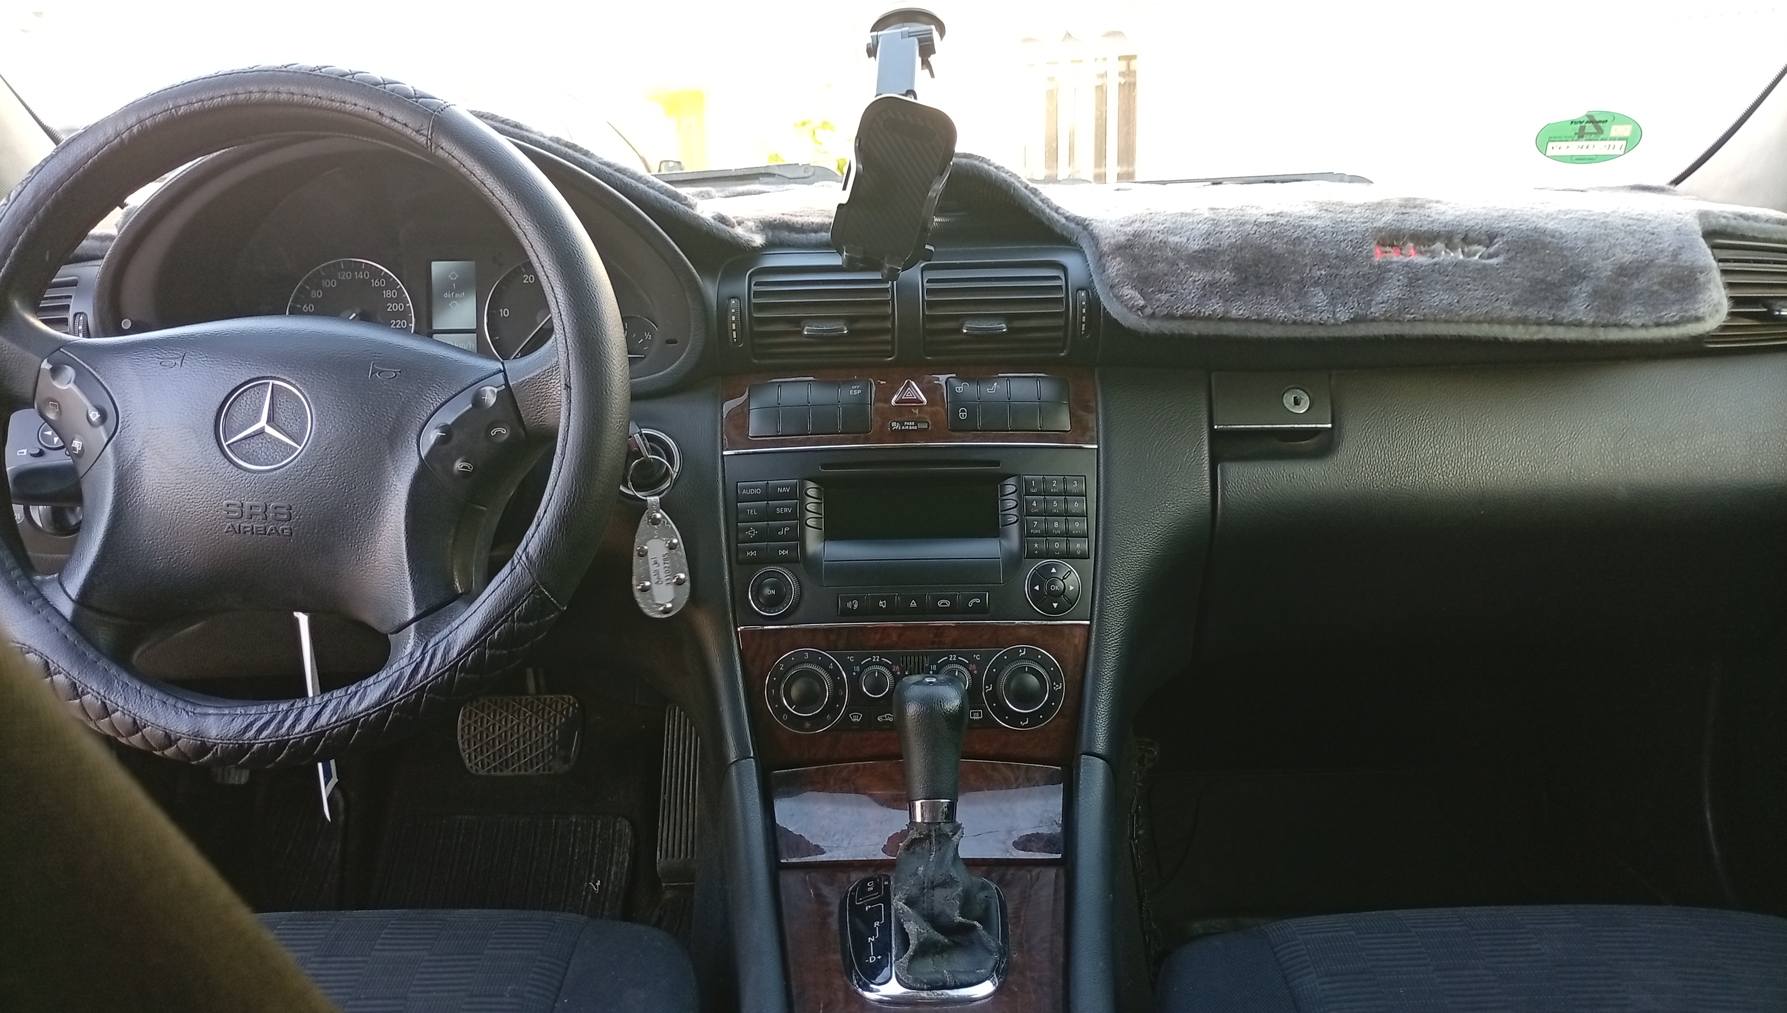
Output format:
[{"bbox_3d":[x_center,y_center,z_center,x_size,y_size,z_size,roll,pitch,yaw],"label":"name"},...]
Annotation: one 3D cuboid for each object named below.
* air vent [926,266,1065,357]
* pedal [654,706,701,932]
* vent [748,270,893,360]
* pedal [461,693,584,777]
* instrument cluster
[{"bbox_3d":[0.072,-0.140,0.995,0.103,0.067,0.040,-1,2,-1],"label":"air vent"},{"bbox_3d":[-0.206,0.293,1.360,0.050,0.200,0.040,0,-25,-1],"label":"pedal"},{"bbox_3d":[-0.051,-0.136,0.995,0.103,0.067,0.040,-1,2,-1],"label":"vent"},{"bbox_3d":[-0.364,0.222,1.360,0.120,0.078,0.035,0,-19,-1],"label":"pedal"},{"bbox_3d":[-0.350,-0.173,1.010,0.420,0.175,0.120,-1,2,-1],"label":"instrument cluster"}]

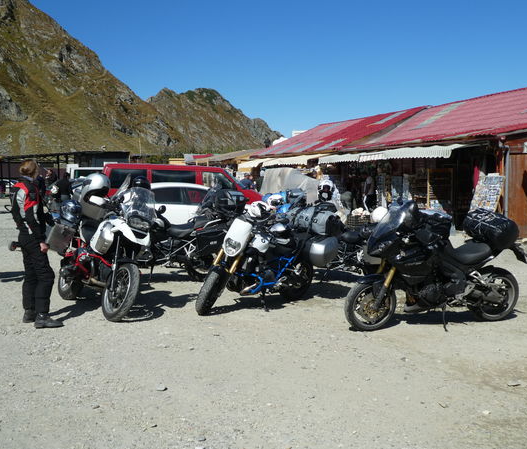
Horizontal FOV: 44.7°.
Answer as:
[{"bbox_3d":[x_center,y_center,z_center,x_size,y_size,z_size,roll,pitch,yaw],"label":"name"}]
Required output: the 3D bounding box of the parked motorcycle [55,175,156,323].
[{"bbox_3d":[-2.020,0.273,7.619,0.930,1.470,2.200,4,1,-35],"label":"parked motorcycle"}]

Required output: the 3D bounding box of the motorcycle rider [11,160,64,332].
[{"bbox_3d":[-2.418,0.212,6.782,0.480,1.760,0.520,-1,5,-18],"label":"motorcycle rider"}]

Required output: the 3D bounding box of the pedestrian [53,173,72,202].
[{"bbox_3d":[-6.233,-0.785,19.934,0.520,1.700,0.360,-1,5,-11],"label":"pedestrian"}]

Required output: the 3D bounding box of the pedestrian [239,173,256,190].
[{"bbox_3d":[-0.606,-1.048,23.435,0.520,1.680,0.360,3,6,37],"label":"pedestrian"}]

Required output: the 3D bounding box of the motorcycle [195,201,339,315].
[{"bbox_3d":[-0.050,0.370,7.850,2.150,1.280,0.930,-4,6,-44],"label":"motorcycle"}]

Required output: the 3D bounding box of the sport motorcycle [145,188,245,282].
[{"bbox_3d":[-1.470,0.158,9.473,2.250,1.450,0.950,-1,5,-12],"label":"sport motorcycle"}]

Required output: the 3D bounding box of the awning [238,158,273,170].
[{"bbox_3d":[-0.385,-2.718,29.000,1.000,0.550,1.900,-2,4,-24],"label":"awning"}]

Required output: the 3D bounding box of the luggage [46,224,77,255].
[{"bbox_3d":[-2.626,0.180,8.170,0.270,0.350,0.450,13,-4,-35],"label":"luggage"}]

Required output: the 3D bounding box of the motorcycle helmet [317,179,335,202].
[{"bbox_3d":[0.850,-0.458,8.700,0.245,0.270,0.320,1,5,9],"label":"motorcycle helmet"}]

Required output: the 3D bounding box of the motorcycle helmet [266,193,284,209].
[{"bbox_3d":[0.192,-0.356,10.000,0.250,0.260,0.330,-3,5,-37],"label":"motorcycle helmet"}]

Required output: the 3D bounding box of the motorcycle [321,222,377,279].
[{"bbox_3d":[1.014,0.213,10.165,2.120,1.260,0.850,-2,10,-30],"label":"motorcycle"}]

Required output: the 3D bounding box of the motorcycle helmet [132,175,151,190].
[{"bbox_3d":[-1.775,-0.577,9.350,0.250,0.260,0.310,4,6,41],"label":"motorcycle helmet"}]

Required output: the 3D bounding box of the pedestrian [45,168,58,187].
[{"bbox_3d":[-6.428,-0.771,19.432,0.520,1.750,0.360,3,6,37],"label":"pedestrian"}]

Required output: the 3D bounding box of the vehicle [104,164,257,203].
[{"bbox_3d":[-2.361,-0.778,19.346,4.850,1.950,1.920,-1,4,-15],"label":"vehicle"}]

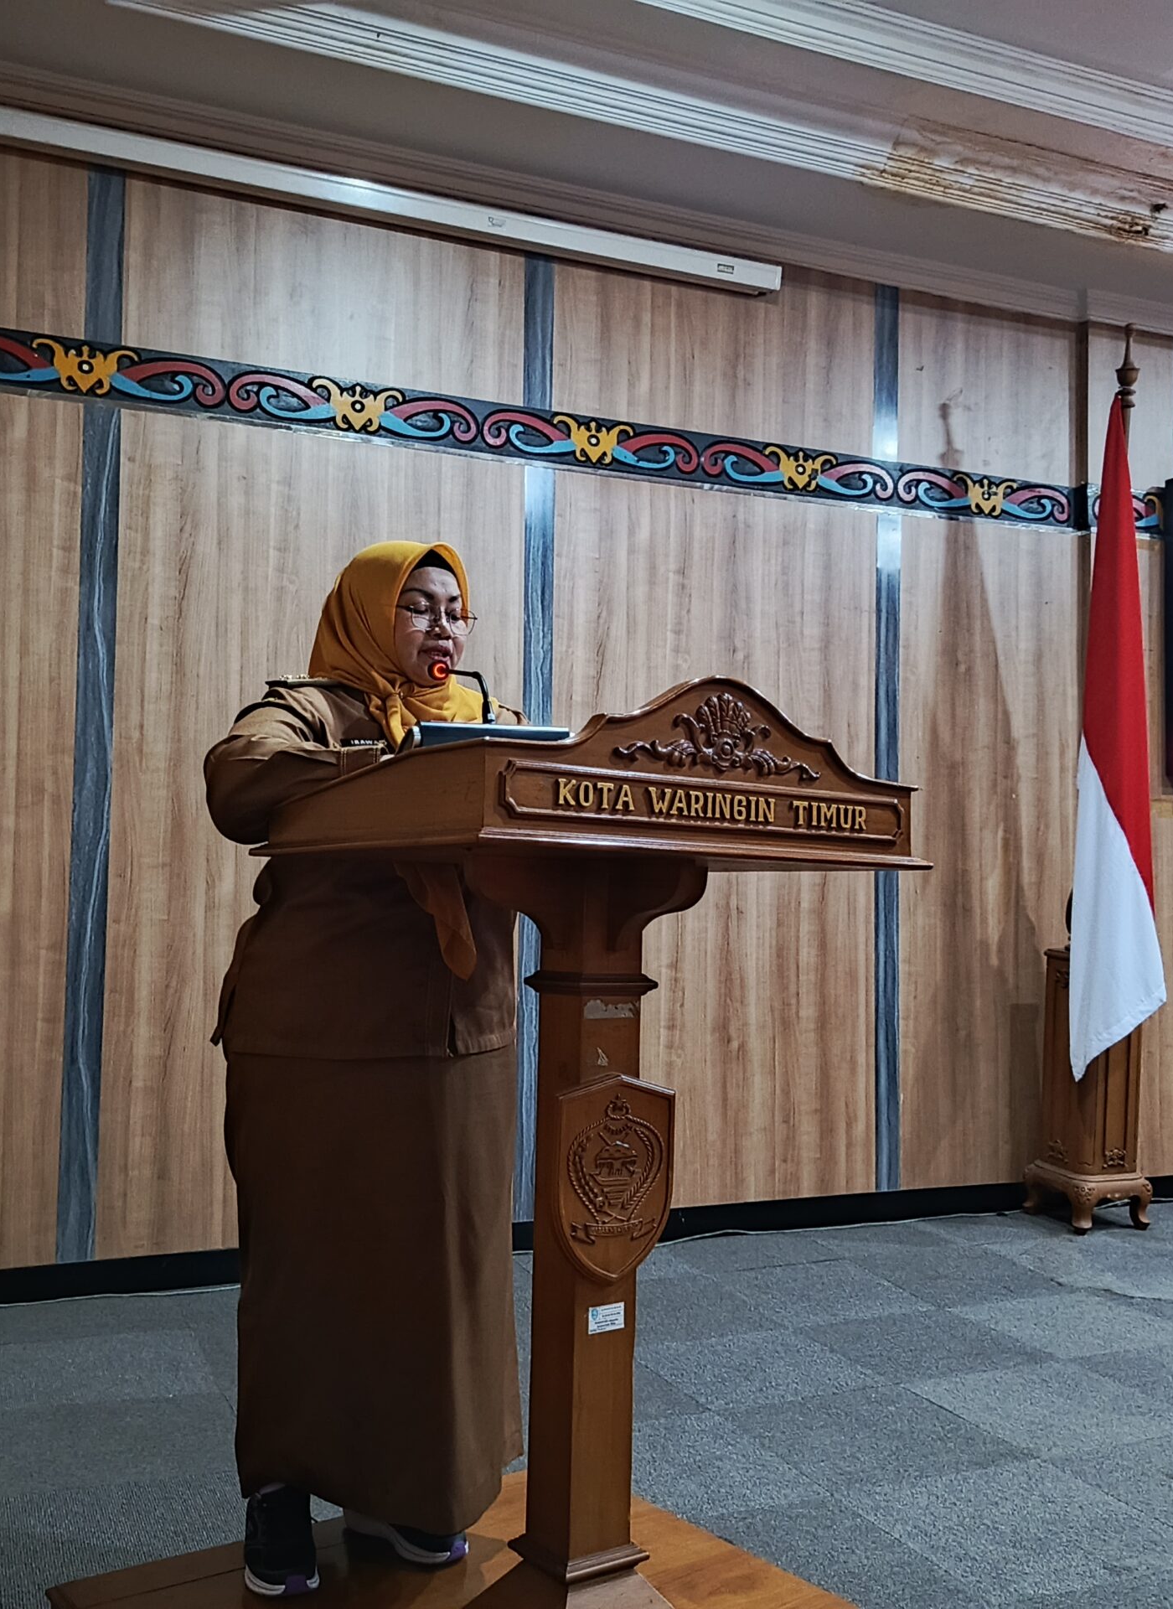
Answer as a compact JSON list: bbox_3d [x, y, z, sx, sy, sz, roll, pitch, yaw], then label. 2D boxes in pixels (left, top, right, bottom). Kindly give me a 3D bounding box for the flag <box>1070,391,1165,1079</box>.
[{"bbox_3d":[1.820,-0.240,4.900,0.300,2.360,0.210,2,-4,-22],"label":"flag"}]

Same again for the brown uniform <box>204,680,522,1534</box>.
[{"bbox_3d":[-0.335,0.447,2.220,0.540,1.300,0.430,4,-6,-45],"label":"brown uniform"}]

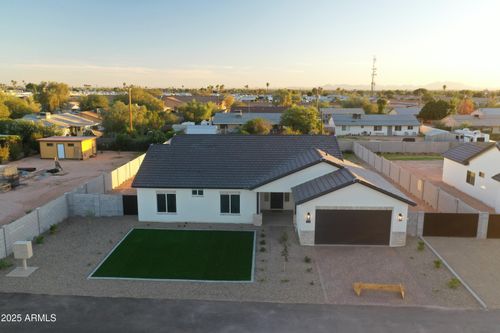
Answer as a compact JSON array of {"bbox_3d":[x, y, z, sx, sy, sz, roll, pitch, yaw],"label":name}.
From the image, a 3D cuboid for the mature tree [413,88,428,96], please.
[{"bbox_3d":[129.493,-53.859,295.049,11.766,10.040,11.177,1,11,2],"label":"mature tree"}]

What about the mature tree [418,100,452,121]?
[{"bbox_3d":[50.167,-14.560,106.169,8.467,7.001,8.044,1,11,2],"label":"mature tree"}]

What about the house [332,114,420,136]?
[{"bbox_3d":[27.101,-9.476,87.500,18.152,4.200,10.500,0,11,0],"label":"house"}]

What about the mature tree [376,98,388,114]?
[{"bbox_3d":[39.267,-16.603,115.901,3.560,7.240,3.560,0,11,2],"label":"mature tree"}]

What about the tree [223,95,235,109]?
[{"bbox_3d":[-8.181,-23.206,148.632,4.570,7.390,4.570,0,11,2],"label":"tree"}]

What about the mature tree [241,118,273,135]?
[{"bbox_3d":[1.335,-7.289,76.061,6.066,4.188,5.763,1,11,2],"label":"mature tree"}]

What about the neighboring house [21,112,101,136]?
[{"bbox_3d":[-43.026,-9.809,89.087,16.430,4.400,12.000,0,11,2],"label":"neighboring house"}]

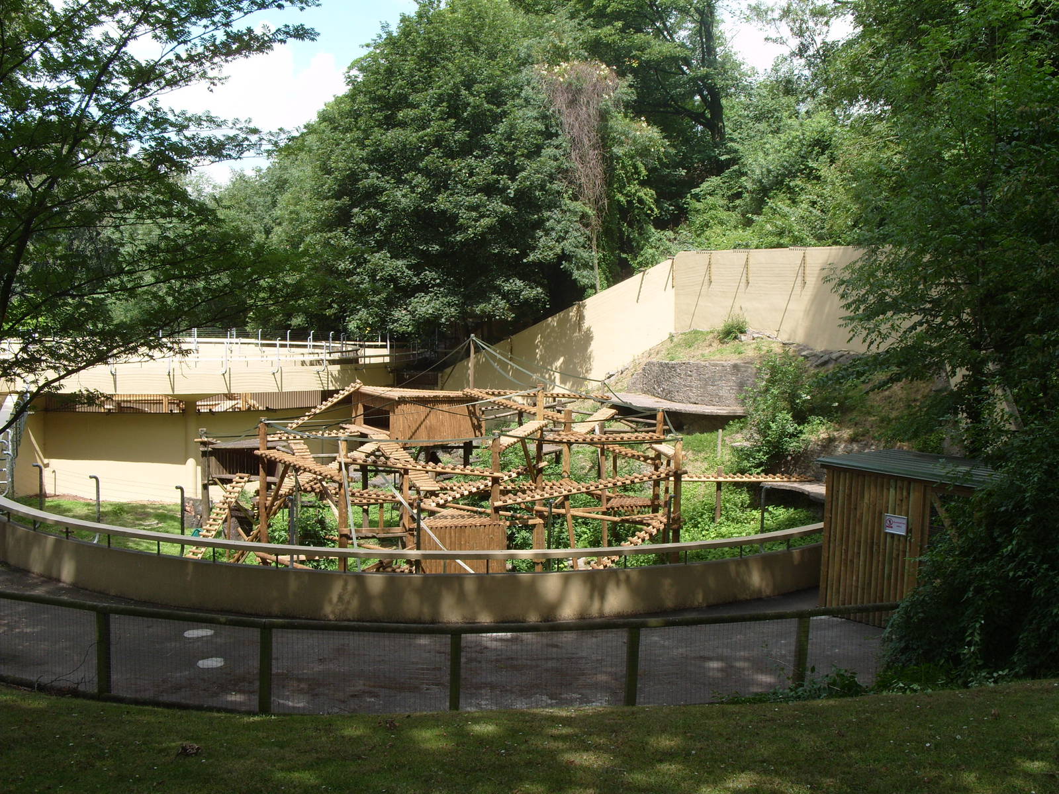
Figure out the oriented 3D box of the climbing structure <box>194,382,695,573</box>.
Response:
[{"bbox_3d":[-2.300,2.050,25.400,11.300,4.200,8.000,1,6,0],"label":"climbing structure"}]

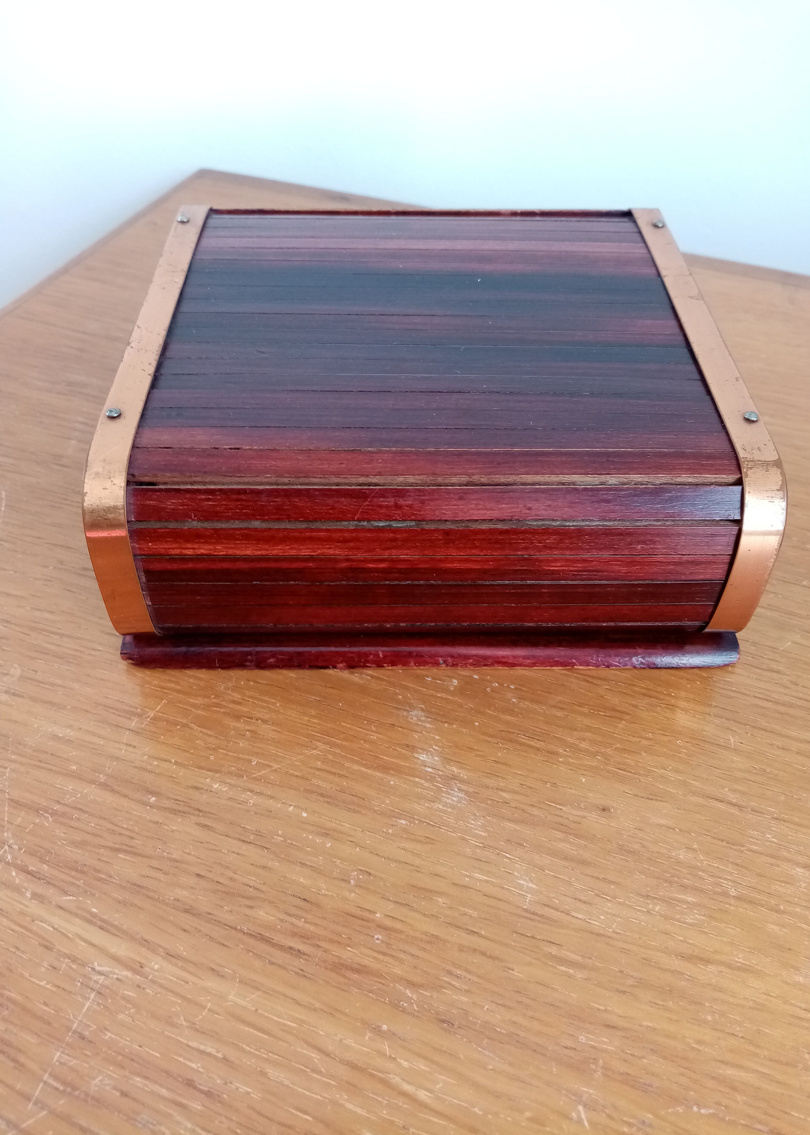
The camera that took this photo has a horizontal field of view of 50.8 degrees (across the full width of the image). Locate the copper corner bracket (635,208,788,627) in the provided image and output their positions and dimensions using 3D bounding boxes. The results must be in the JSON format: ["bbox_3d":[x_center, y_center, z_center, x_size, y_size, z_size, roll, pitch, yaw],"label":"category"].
[{"bbox_3d":[0.079,-0.051,0.248,0.010,0.045,0.144,0,47,-1],"label":"copper corner bracket"}]

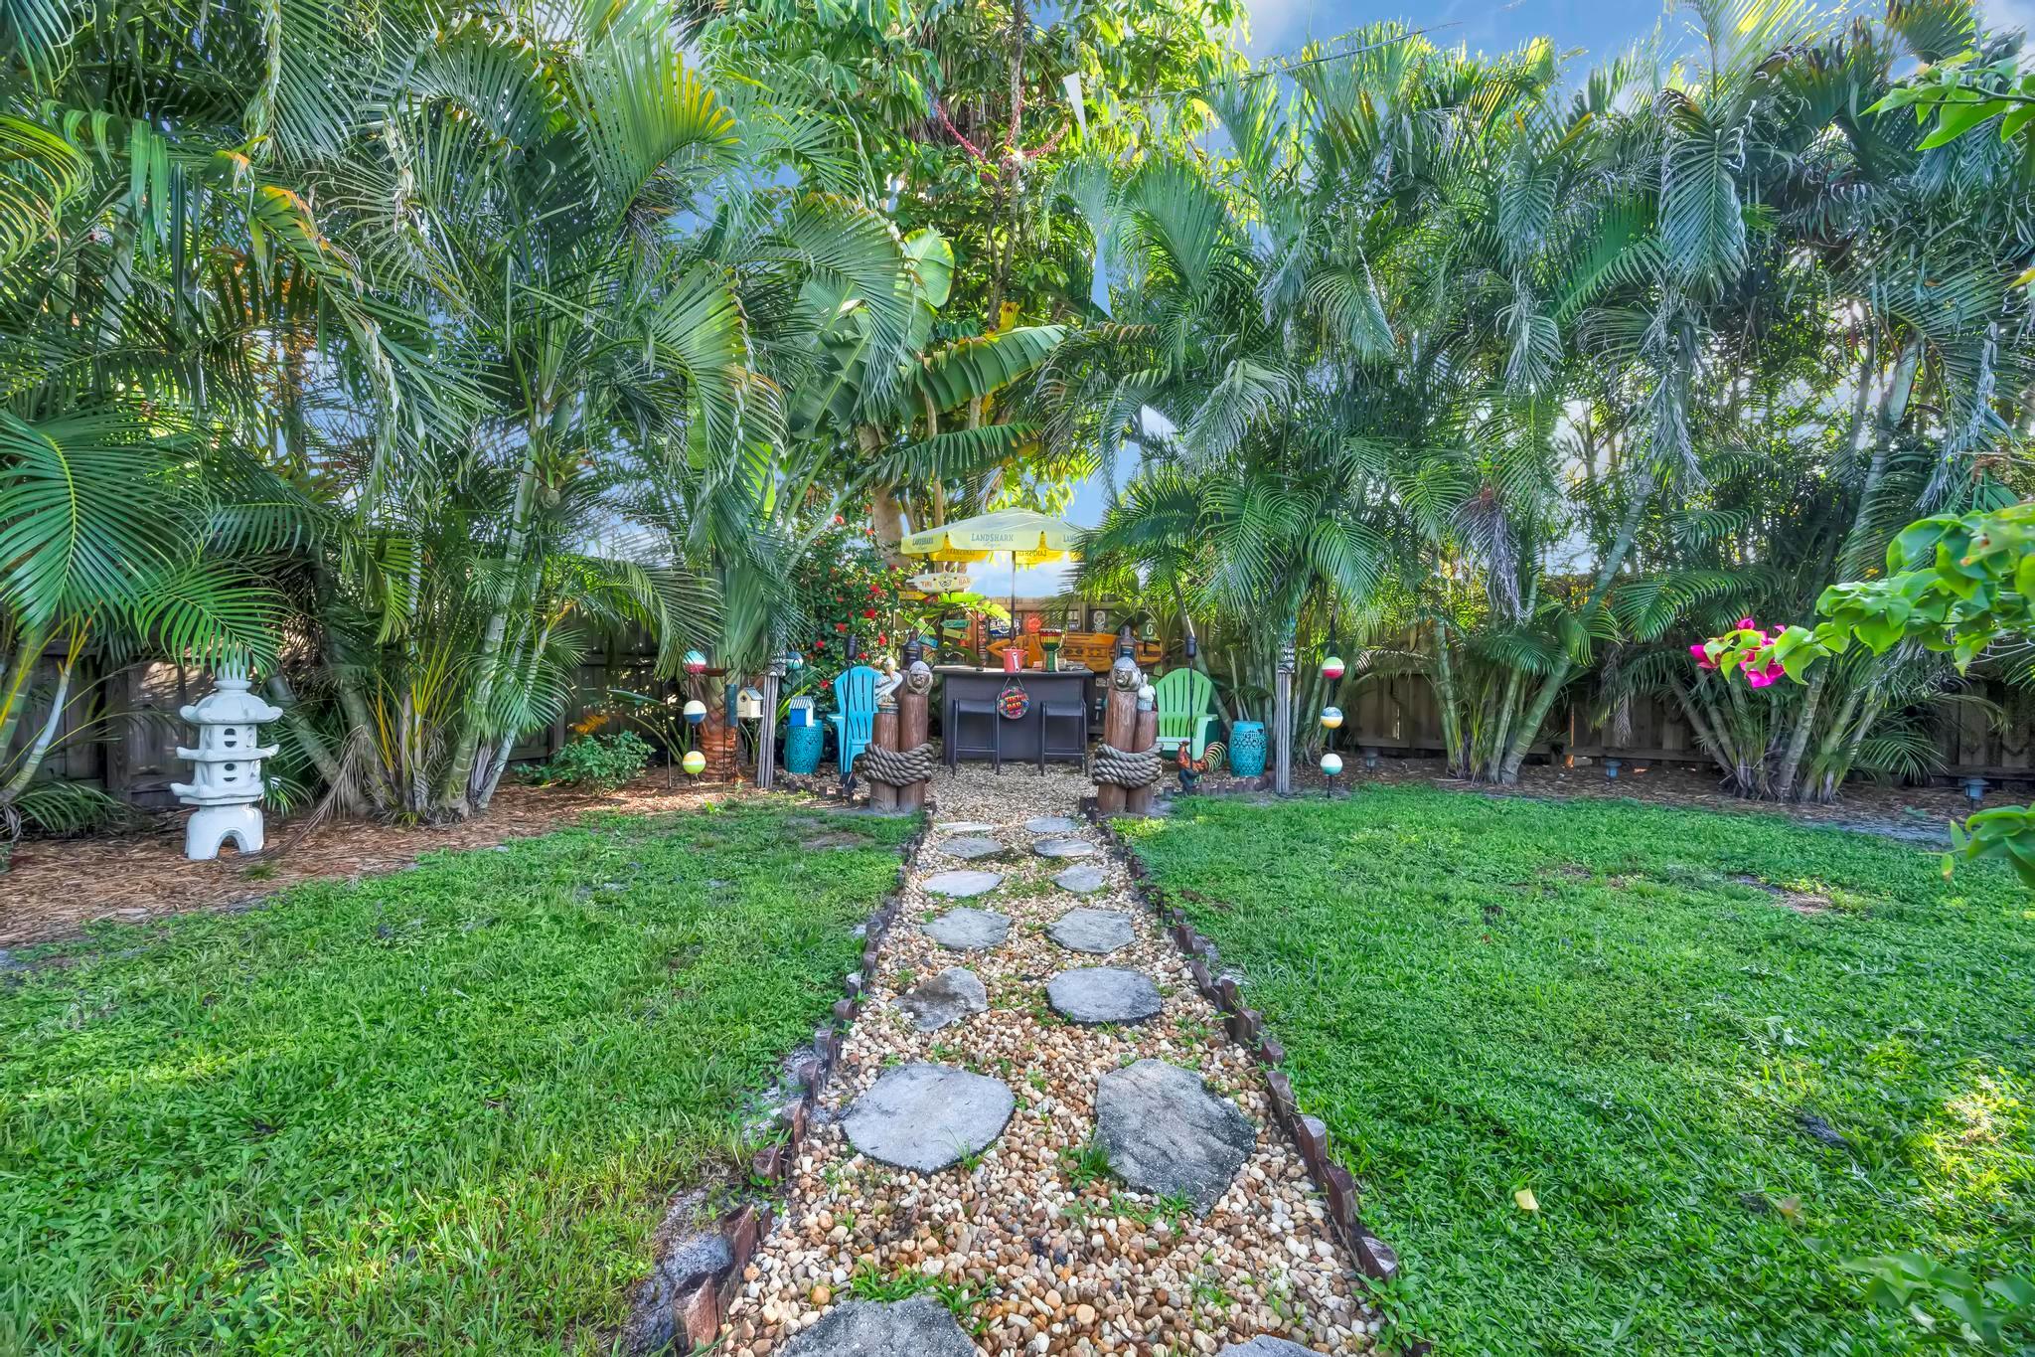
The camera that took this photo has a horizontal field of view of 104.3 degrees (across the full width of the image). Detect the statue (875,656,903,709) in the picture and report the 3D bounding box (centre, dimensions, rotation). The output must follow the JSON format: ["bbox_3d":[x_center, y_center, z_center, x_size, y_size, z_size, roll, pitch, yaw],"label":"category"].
[{"bbox_3d":[-0.997,0.037,6.164,0.230,0.400,0.200,-1,4,-10],"label":"statue"}]

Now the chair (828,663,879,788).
[{"bbox_3d":[-1.540,0.407,7.941,0.740,0.960,0.800,-2,4,-23],"label":"chair"}]

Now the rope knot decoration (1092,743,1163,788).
[{"bbox_3d":[0.860,0.661,6.203,0.550,0.290,0.450,0,4,0],"label":"rope knot decoration"}]

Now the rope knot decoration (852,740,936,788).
[{"bbox_3d":[-0.929,0.661,6.203,0.560,0.290,0.450,0,4,0],"label":"rope knot decoration"}]

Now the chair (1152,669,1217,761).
[{"bbox_3d":[1.745,0.384,8.390,0.740,0.950,0.800,2,4,25],"label":"chair"}]

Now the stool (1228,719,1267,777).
[{"bbox_3d":[2.172,0.665,7.506,0.360,0.500,0.360,0,4,0],"label":"stool"}]

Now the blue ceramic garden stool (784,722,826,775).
[{"bbox_3d":[-2.067,0.652,7.705,0.365,0.500,0.365,0,4,0],"label":"blue ceramic garden stool"}]

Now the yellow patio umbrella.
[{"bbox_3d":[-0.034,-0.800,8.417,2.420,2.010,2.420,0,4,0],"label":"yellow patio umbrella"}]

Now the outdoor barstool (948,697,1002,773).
[{"bbox_3d":[-0.387,0.542,7.699,0.460,0.720,0.420,0,4,0],"label":"outdoor barstool"}]

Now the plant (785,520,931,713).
[{"bbox_3d":[-1.765,-0.464,8.738,1.500,2.400,1.200,0,4,0],"label":"plant"}]

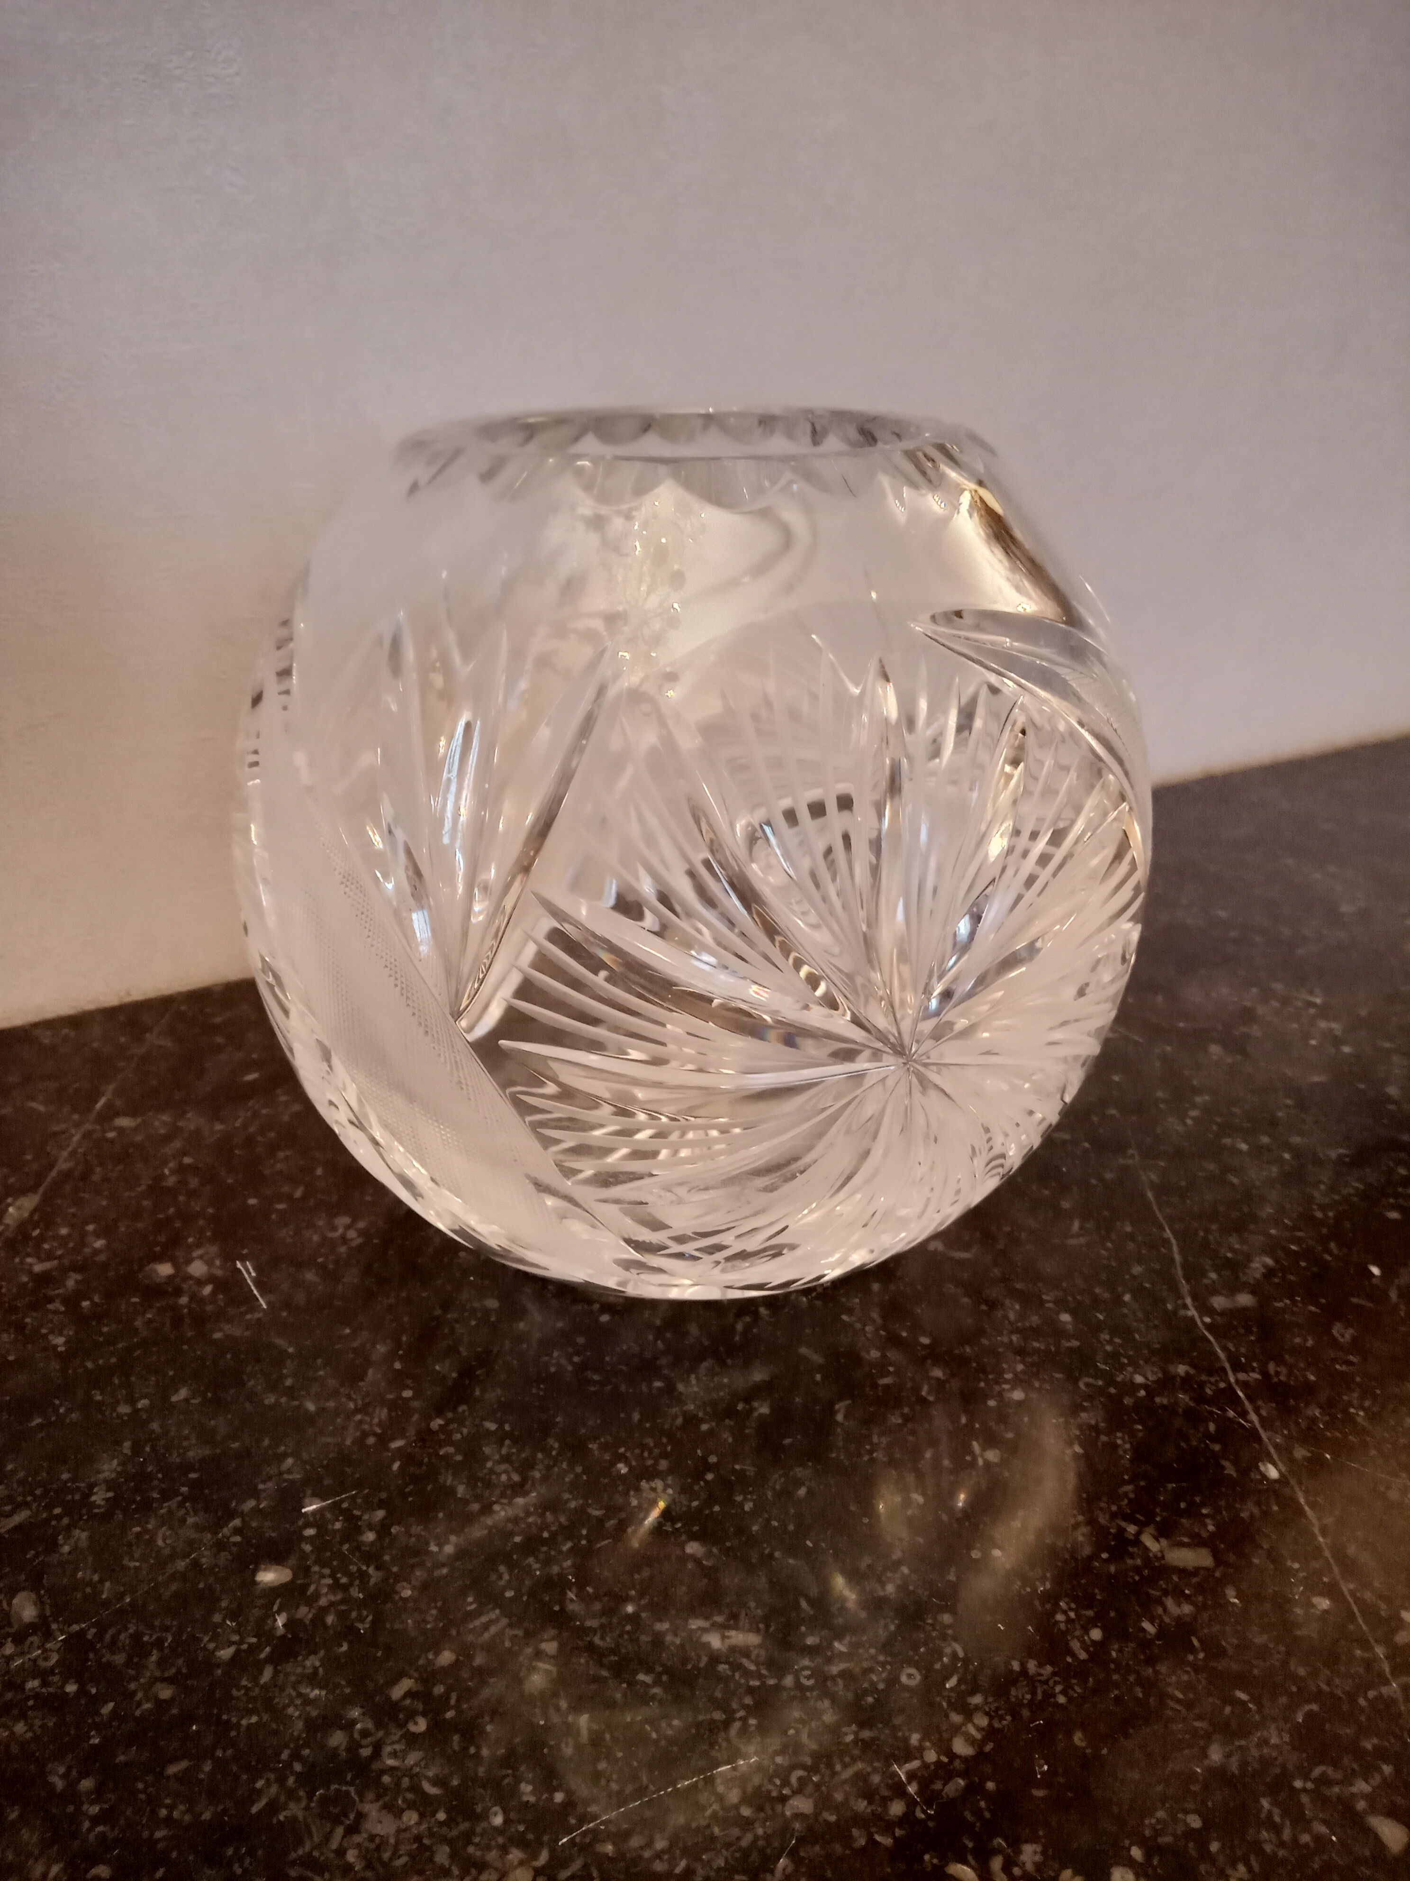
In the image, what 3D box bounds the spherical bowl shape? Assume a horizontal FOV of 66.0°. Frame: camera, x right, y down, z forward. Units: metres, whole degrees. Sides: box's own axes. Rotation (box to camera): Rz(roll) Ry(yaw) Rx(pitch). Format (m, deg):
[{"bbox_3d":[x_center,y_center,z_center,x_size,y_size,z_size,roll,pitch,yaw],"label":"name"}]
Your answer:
[{"bbox_3d":[-0.003,-0.022,0.249,0.195,0.173,0.195,0,30,0],"label":"spherical bowl shape"}]

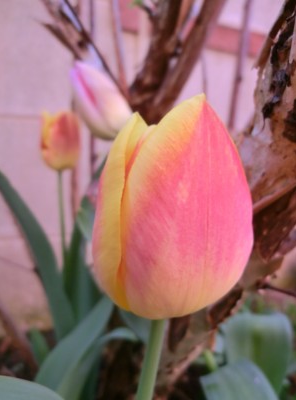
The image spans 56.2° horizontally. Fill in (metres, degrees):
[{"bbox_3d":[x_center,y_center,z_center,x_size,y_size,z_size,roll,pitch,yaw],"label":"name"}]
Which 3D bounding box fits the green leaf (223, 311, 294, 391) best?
[{"bbox_3d":[0.089,0.124,0.225,0.056,0.066,0.030,3,12,0],"label":"green leaf"}]

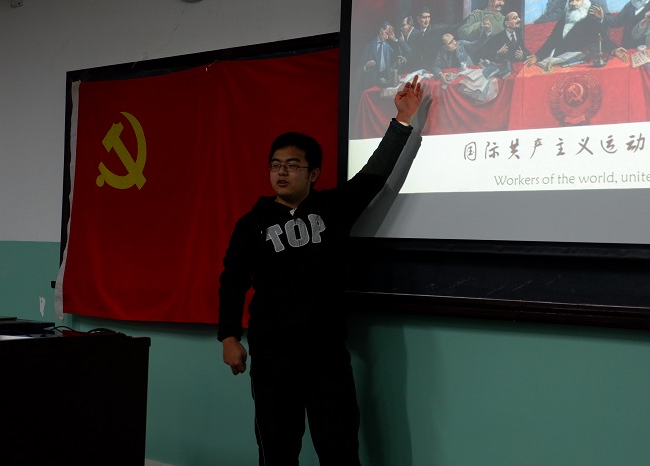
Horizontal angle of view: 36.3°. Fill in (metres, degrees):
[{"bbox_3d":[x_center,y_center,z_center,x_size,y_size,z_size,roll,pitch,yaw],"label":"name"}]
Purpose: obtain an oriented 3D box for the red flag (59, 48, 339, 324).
[{"bbox_3d":[-0.701,-0.184,4.974,1.970,1.320,0.060,1,-2,37],"label":"red flag"}]

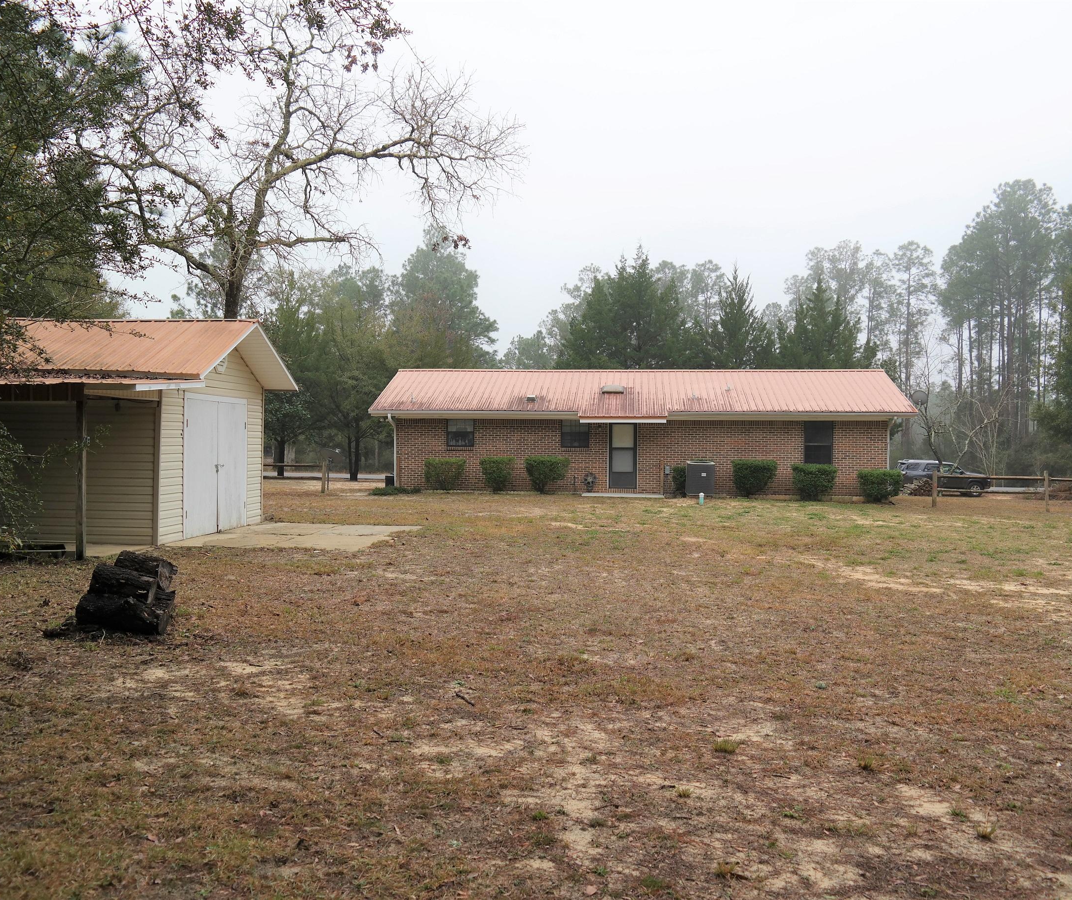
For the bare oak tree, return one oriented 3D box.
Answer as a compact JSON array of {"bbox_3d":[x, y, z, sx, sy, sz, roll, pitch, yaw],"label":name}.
[{"bbox_3d":[-5.600,-5.200,25.000,10.600,13.600,10.200,0,1,5],"label":"bare oak tree"}]

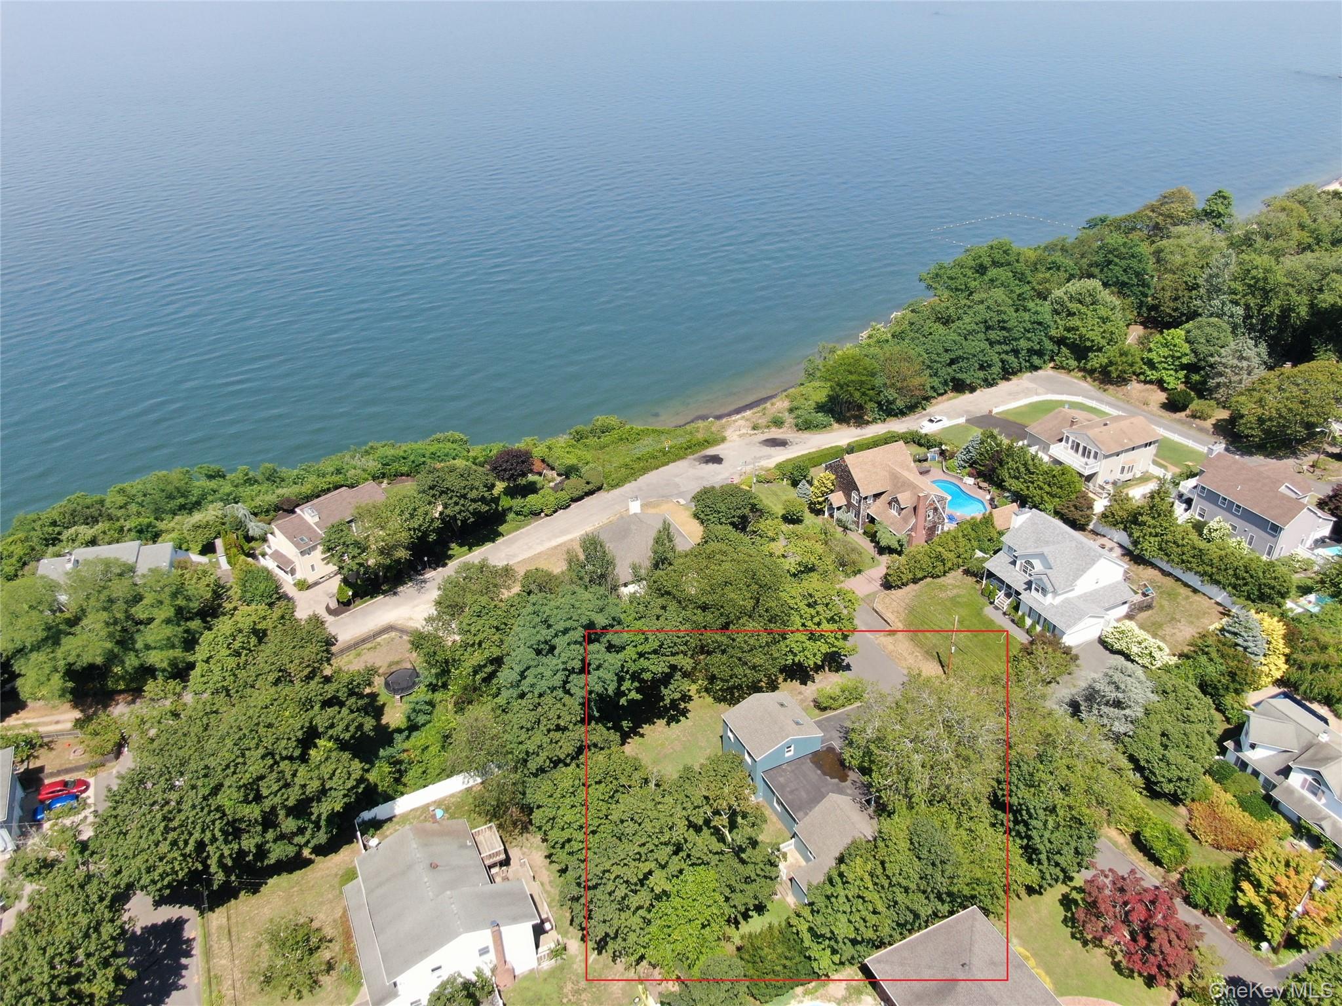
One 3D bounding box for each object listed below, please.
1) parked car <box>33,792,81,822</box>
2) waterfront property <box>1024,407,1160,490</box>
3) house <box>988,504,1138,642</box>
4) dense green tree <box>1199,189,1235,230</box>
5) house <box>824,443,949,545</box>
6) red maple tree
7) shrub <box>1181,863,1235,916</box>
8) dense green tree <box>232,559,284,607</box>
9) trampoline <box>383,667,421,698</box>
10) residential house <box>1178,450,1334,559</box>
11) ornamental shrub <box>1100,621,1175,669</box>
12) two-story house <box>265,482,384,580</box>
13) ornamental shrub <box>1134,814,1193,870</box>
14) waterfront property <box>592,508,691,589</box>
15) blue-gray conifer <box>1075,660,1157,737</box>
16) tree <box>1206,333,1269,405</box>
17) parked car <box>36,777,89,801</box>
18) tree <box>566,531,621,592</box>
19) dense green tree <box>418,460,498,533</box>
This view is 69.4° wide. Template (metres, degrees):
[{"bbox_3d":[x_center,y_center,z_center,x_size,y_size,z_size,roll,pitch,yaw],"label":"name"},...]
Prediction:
[{"bbox_3d":[-59.636,29.497,94.250,4.300,1.550,1.800,-16,34,-23],"label":"parked car"},{"bbox_3d":[64.330,-10.160,149.470,14.280,7.900,15.620,-14,34,-20],"label":"waterfront property"},{"bbox_3d":[48.130,8.440,118.870,13.870,9.000,16.340,-14,34,-19],"label":"house"},{"bbox_3d":[132.192,-70.036,234.996,8.000,12.000,8.000,-1,31,0],"label":"dense green tree"},{"bbox_3d":[30.210,-1.660,135.450,12.330,9.400,18.290,-14,34,-20],"label":"house"},{"bbox_3d":[37.460,34.410,78.270,9.370,7.870,9.370,-1,32,1],"label":"red maple tree"},{"bbox_3d":[45.490,32.400,81.700,3.800,3.200,4.200,25,39,38],"label":"shrub"},{"bbox_3d":[-52.190,10.470,123.080,5.900,6.400,5.900,-1,30,0],"label":"dense green tree"},{"bbox_3d":[-30.325,20.335,109.290,4.400,1.000,4.400,-1,31,0],"label":"trampoline"},{"bbox_3d":[78.710,-0.190,130.250,10.300,8.800,16.000,-13,32,-19],"label":"residential house"},{"bbox_3d":[53.050,15.970,110.580,3.600,2.200,8.100,-21,35,-30],"label":"ornamental shrub"},{"bbox_3d":[-46.267,3.103,131.931,10.000,7.500,15.400,25,40,36],"label":"two-story house"},{"bbox_3d":[44.219,30.483,86.970,3.600,2.500,5.300,-9,32,-13],"label":"ornamental shrub"},{"bbox_3d":[-3.770,6.010,127.510,13.150,5.900,12.640,-14,34,-20],"label":"waterfront property"},{"bbox_3d":[46.530,20.220,101.480,7.800,7.300,7.800,-1,32,1],"label":"blue-gray conifer"},{"bbox_3d":[92.952,-21.755,158.973,9.000,11.800,9.000,-1,31,0],"label":"tree"},{"bbox_3d":[-63.450,29.860,101.240,4.500,1.360,1.830,-9,31,-12],"label":"parked car"},{"bbox_3d":[-9.570,7.950,120.920,6.500,9.740,6.500,-1,32,1],"label":"tree"},{"bbox_3d":[-29.220,0.030,133.050,10.950,11.160,10.950,-1,32,1],"label":"dense green tree"}]

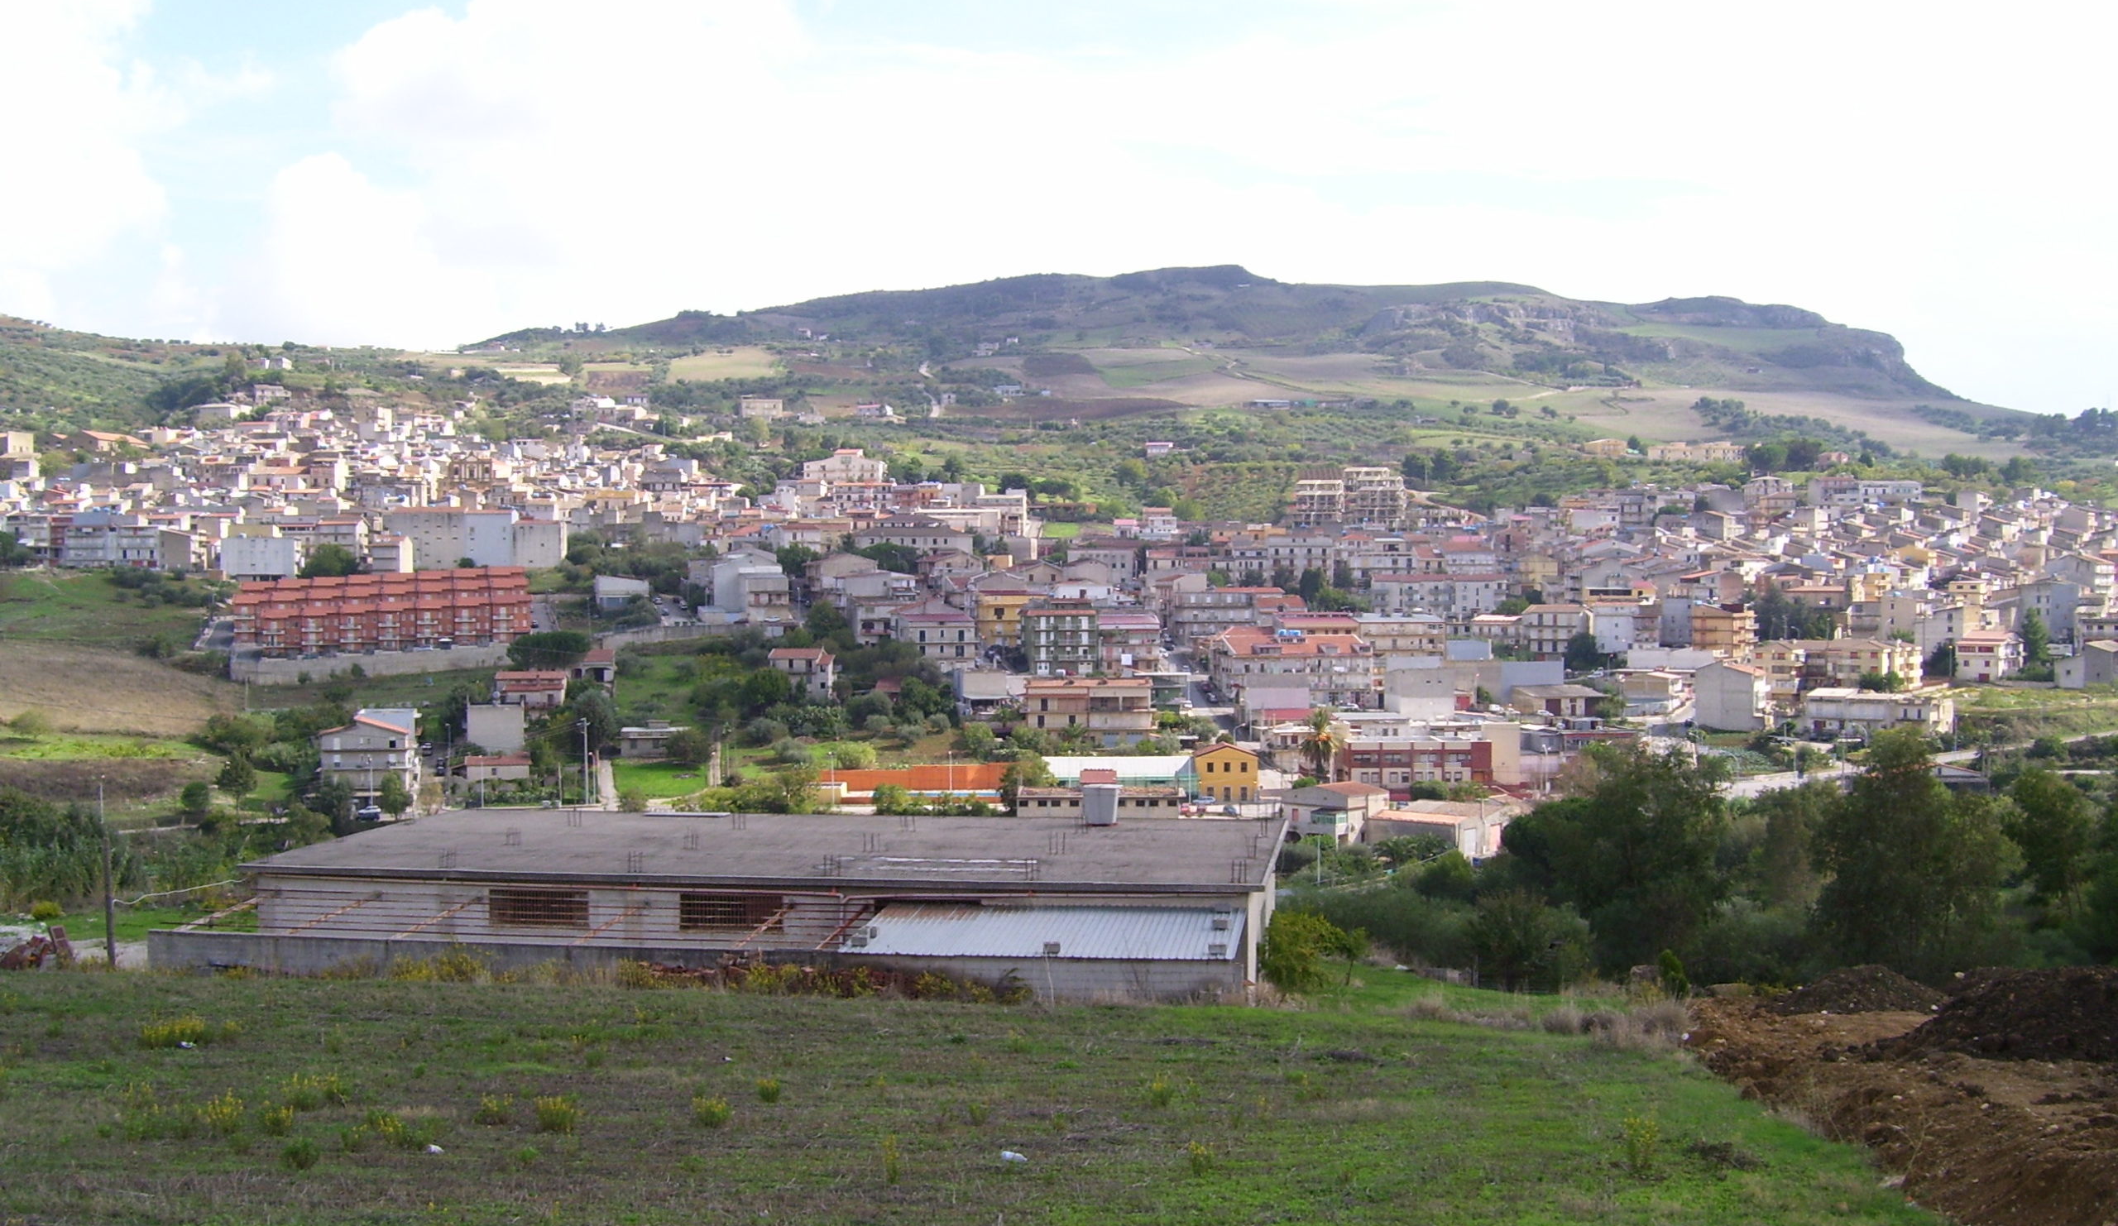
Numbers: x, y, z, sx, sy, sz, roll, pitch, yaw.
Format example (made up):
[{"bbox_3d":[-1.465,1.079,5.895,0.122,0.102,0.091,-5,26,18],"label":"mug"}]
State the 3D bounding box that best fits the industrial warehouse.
[{"bbox_3d":[-7.888,8.432,64.688,27.910,3.600,20.730,0,1,8],"label":"industrial warehouse"}]

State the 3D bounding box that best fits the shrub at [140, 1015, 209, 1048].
[{"bbox_3d":[-12.883,6.087,32.916,1.000,0.475,0.850,0,1,-21],"label":"shrub"}]

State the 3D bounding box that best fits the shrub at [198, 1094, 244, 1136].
[{"bbox_3d":[-7.446,4.461,20.113,0.409,0.361,0.347,0,1,-20],"label":"shrub"}]

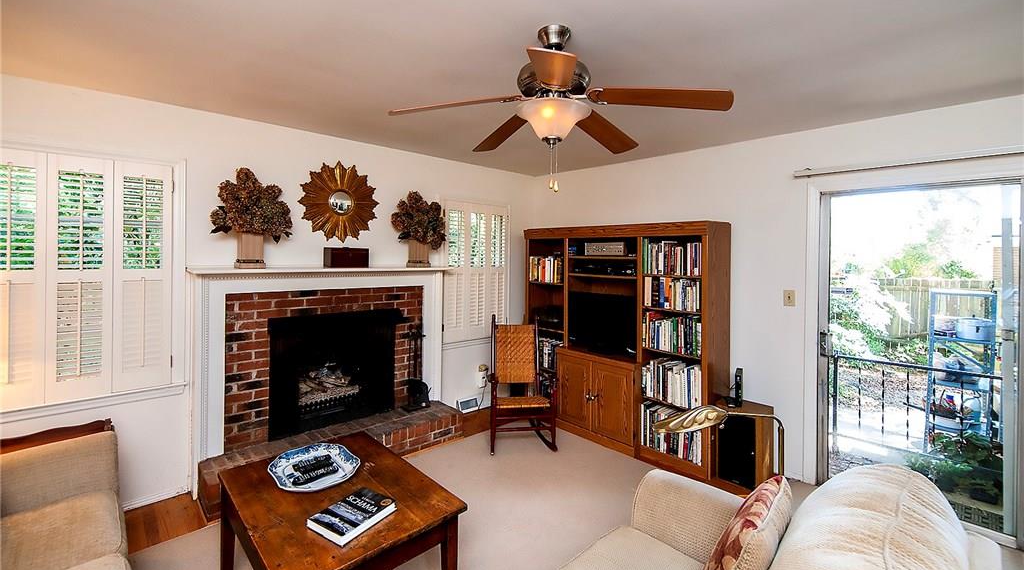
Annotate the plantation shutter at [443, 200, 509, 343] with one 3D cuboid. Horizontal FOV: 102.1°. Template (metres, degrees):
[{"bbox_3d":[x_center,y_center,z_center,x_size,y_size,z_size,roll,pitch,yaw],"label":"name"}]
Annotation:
[{"bbox_3d":[-0.347,-0.139,4.239,0.835,1.378,0.050,-2,3,-43],"label":"plantation shutter"}]

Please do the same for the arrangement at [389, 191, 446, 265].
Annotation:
[{"bbox_3d":[-0.807,-0.478,3.595,0.480,0.652,0.330,-2,3,-43],"label":"arrangement"}]

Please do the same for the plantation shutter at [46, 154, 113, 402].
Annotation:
[{"bbox_3d":[-2.425,-0.041,2.330,0.261,1.354,0.035,-2,3,-43],"label":"plantation shutter"}]

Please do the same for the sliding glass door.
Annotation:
[{"bbox_3d":[2.394,0.387,2.503,0.080,1.980,0.880,-2,3,-43],"label":"sliding glass door"}]

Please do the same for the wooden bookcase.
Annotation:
[{"bbox_3d":[0.926,0.382,3.667,0.540,1.805,1.930,-2,3,-43],"label":"wooden bookcase"}]

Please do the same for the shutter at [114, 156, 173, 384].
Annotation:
[{"bbox_3d":[-2.231,-0.054,2.508,0.266,1.356,0.035,-2,3,-43],"label":"shutter"}]

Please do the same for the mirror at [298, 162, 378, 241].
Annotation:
[{"bbox_3d":[-1.352,-0.657,3.281,0.622,0.640,0.050,-2,3,-43],"label":"mirror"}]

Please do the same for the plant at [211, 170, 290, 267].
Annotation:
[{"bbox_3d":[-1.716,-0.442,2.758,0.455,0.661,0.330,-2,3,-43],"label":"plant"}]

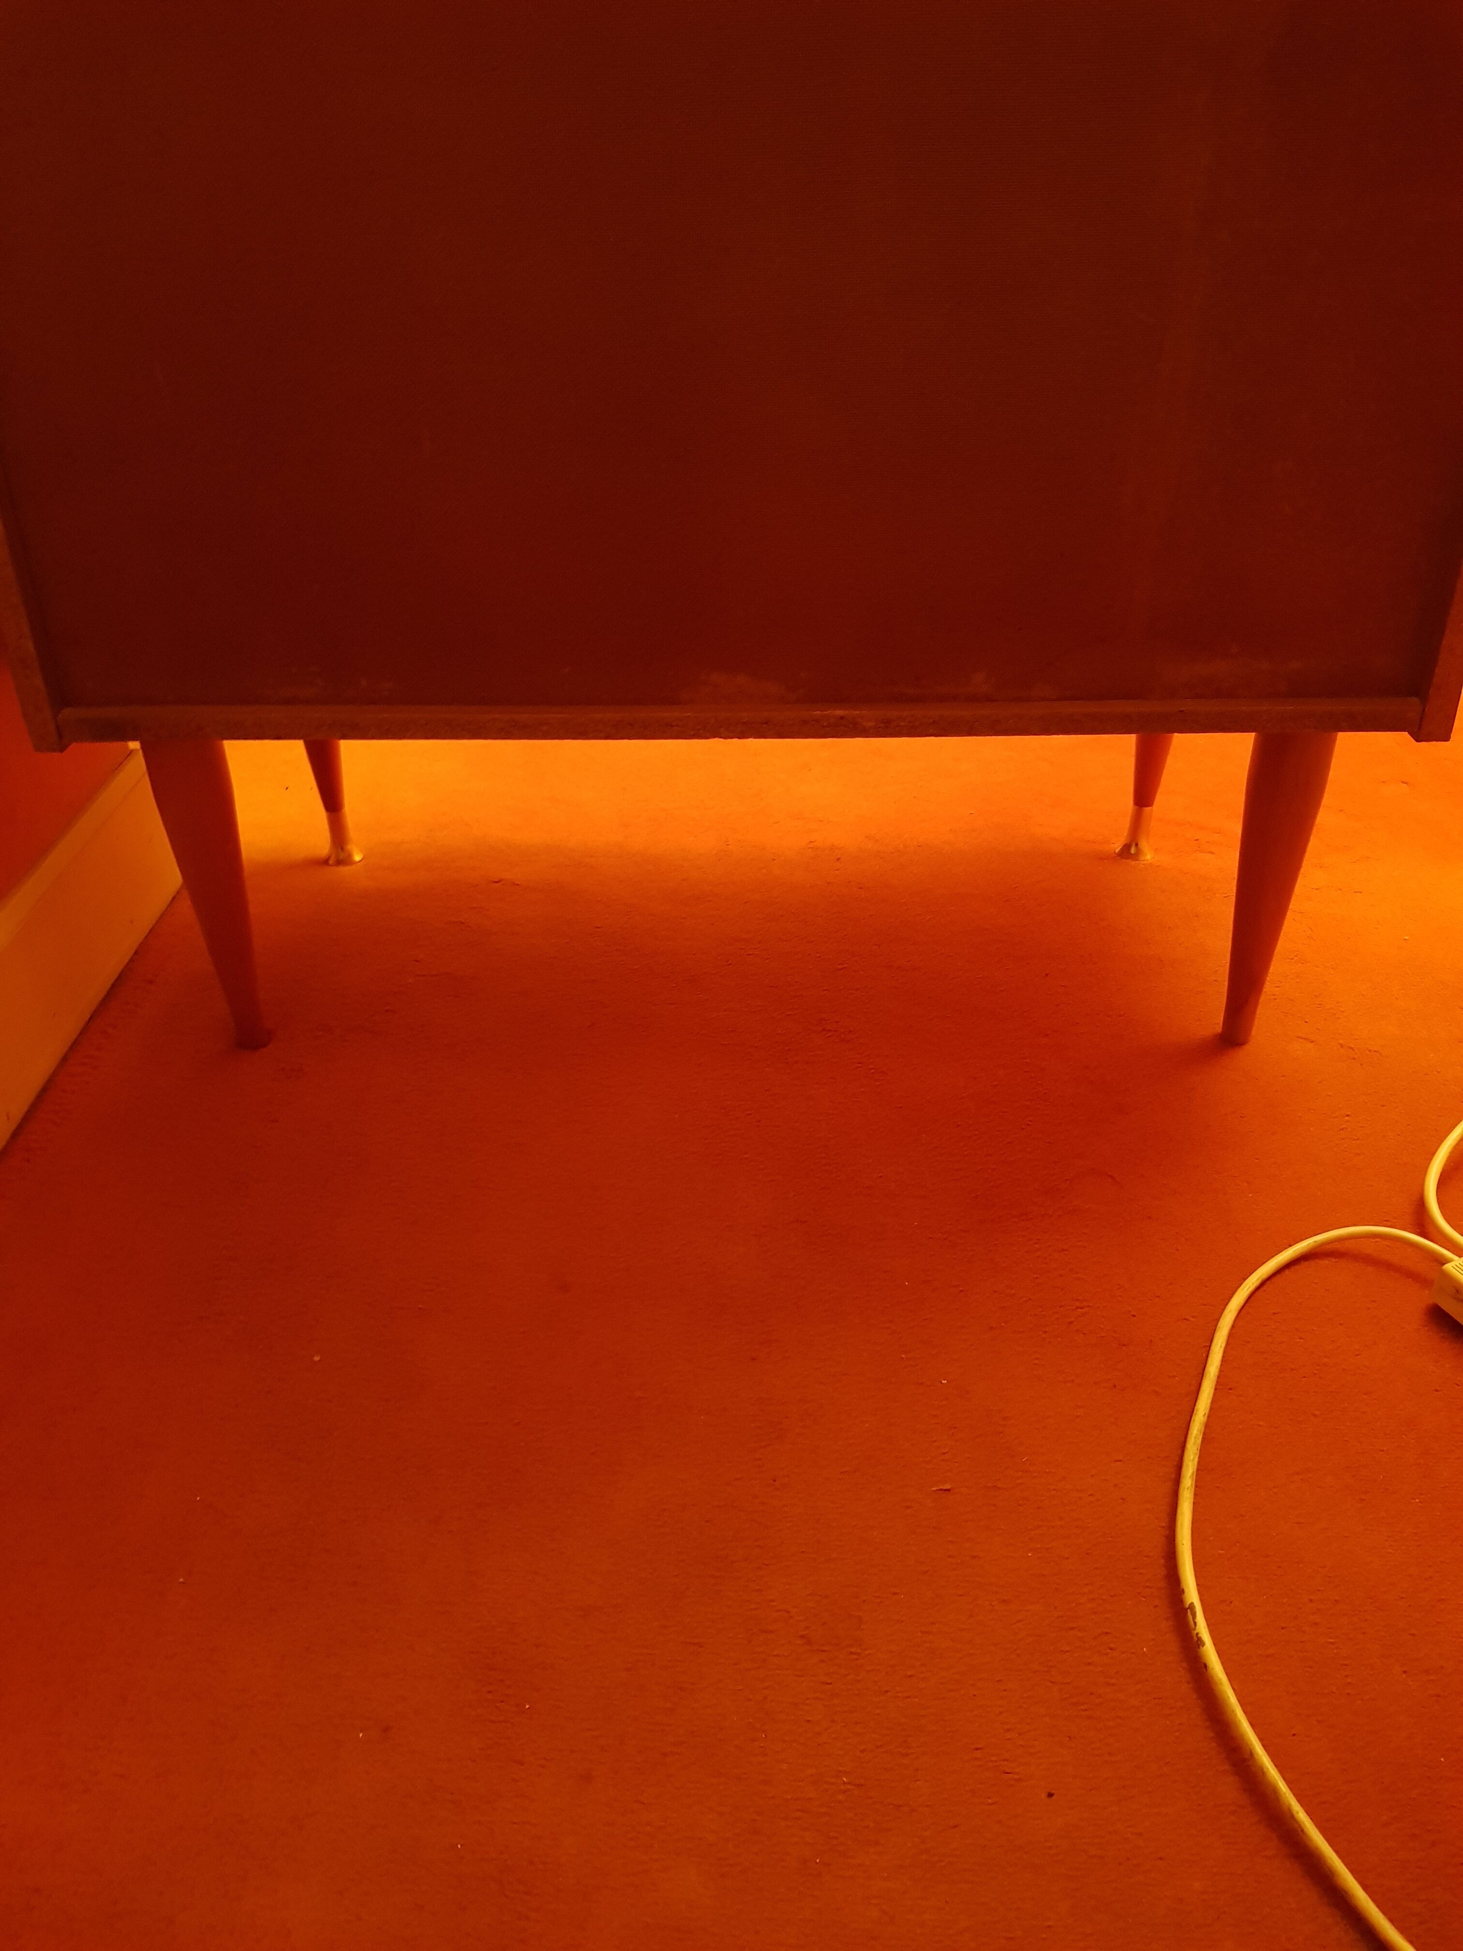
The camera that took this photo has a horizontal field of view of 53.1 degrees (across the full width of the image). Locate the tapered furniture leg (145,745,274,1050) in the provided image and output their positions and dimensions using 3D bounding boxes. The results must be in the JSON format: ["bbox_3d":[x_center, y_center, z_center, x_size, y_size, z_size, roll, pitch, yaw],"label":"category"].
[{"bbox_3d":[-0.311,-0.055,0.884,0.046,0.228,0.046,0,31,1],"label":"tapered furniture leg"}]

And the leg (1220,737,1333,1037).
[{"bbox_3d":[0.318,-0.058,0.869,0.046,0.228,0.046,0,31,1],"label":"leg"}]

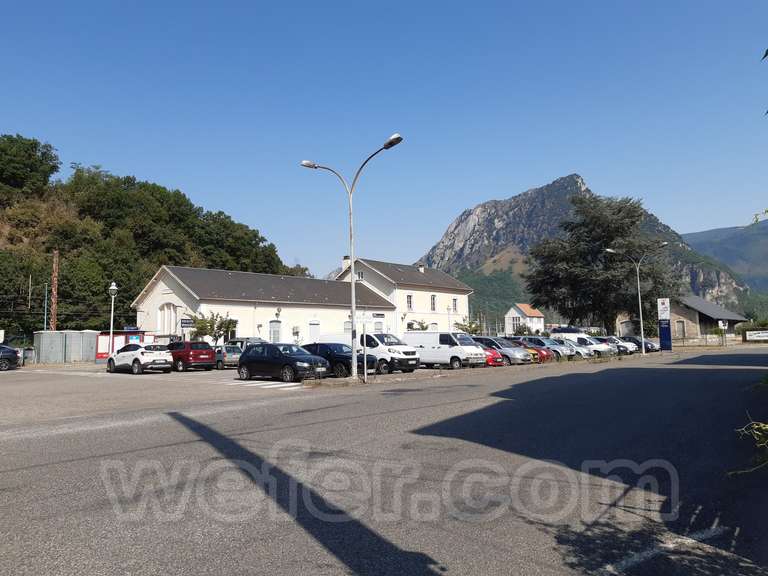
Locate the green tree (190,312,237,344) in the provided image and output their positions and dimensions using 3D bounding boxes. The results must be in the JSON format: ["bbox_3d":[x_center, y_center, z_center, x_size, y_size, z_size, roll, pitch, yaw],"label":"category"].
[{"bbox_3d":[-11.504,3.449,39.138,3.000,3.500,3.100,-5,-7,41],"label":"green tree"}]

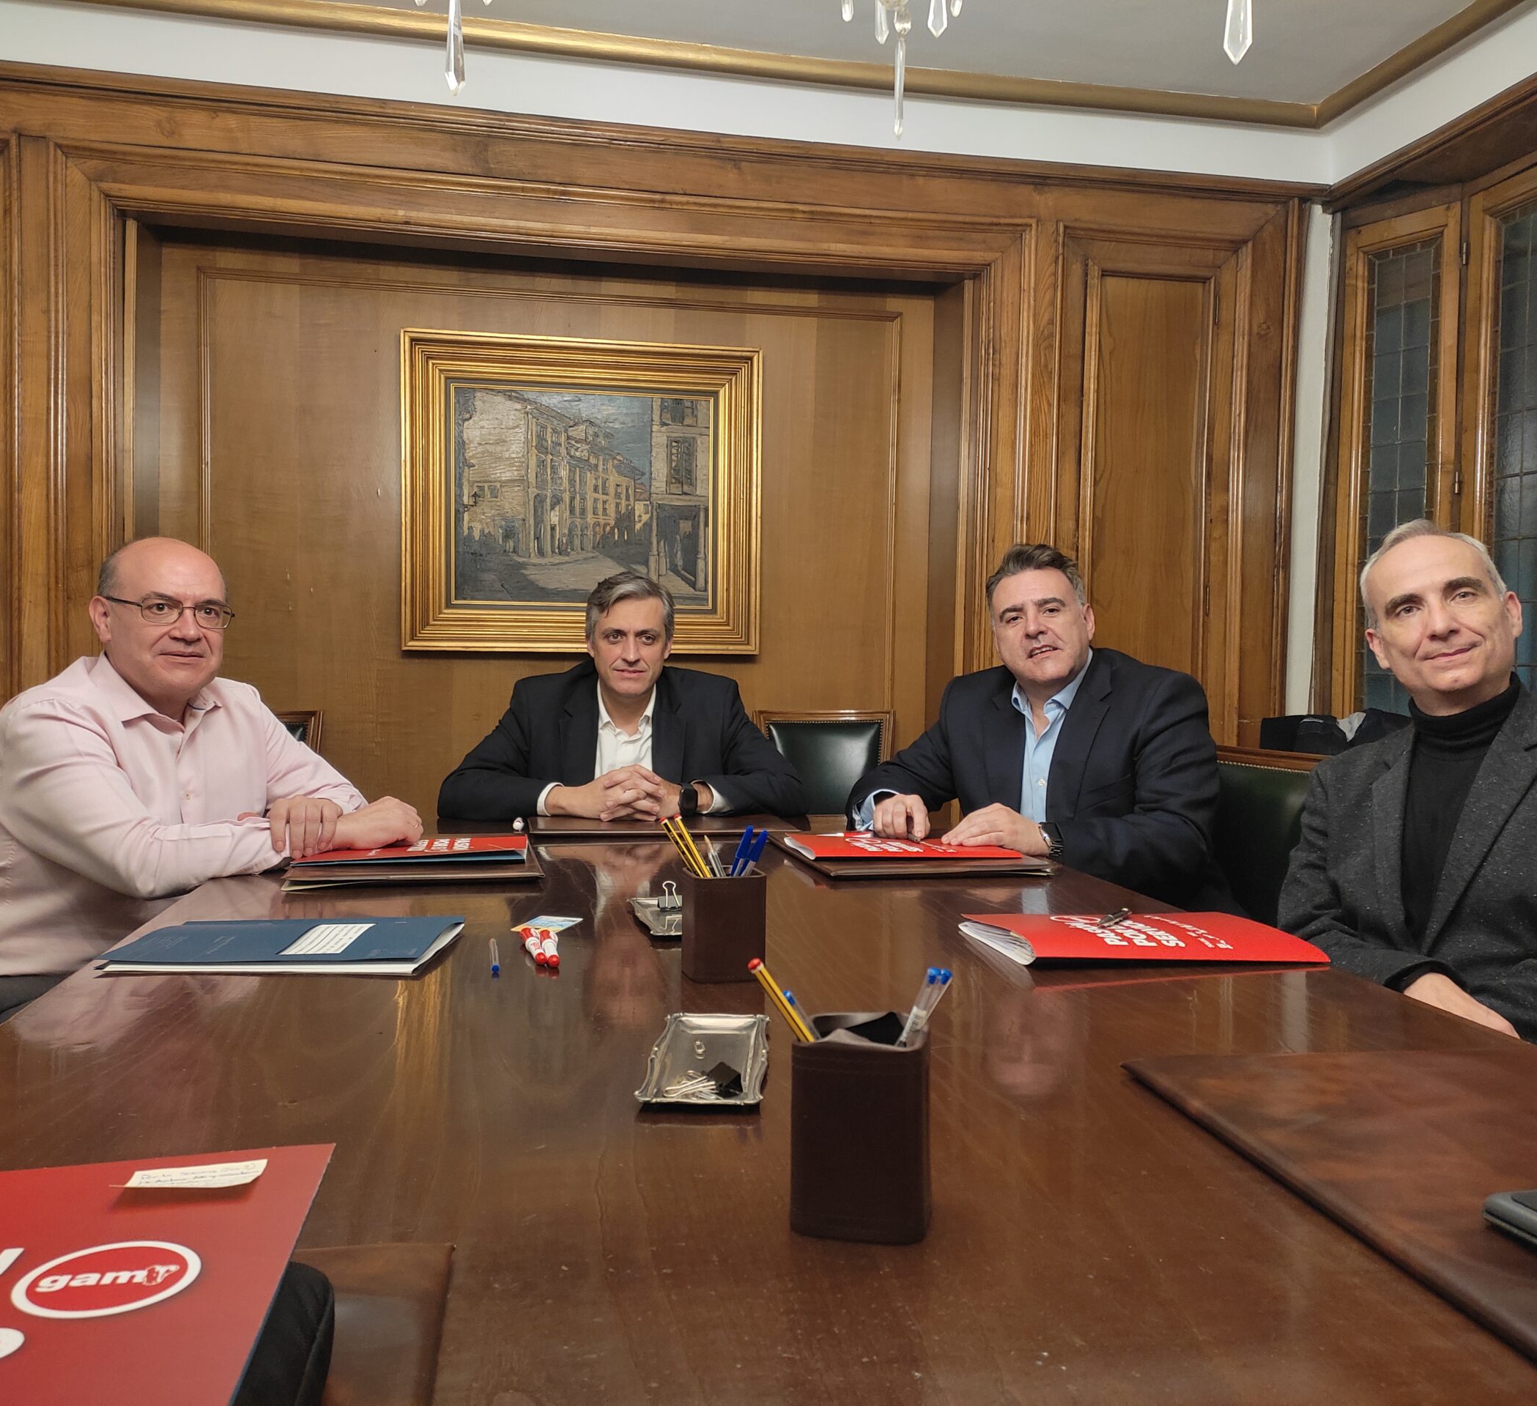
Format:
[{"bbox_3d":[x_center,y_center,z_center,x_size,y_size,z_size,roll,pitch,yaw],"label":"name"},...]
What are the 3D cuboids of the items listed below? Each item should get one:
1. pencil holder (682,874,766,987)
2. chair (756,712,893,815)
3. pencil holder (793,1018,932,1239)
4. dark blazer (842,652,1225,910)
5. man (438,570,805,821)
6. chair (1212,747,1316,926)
[{"bbox_3d":[-0.043,0.212,1.360,0.070,0.100,0.070,2,2,16],"label":"pencil holder"},{"bbox_3d":[0.183,0.496,3.334,0.450,0.930,0.540,1,2,-12],"label":"chair"},{"bbox_3d":[0.051,0.232,0.776,0.070,0.103,0.070,1,2,13],"label":"pencil holder"},{"bbox_3d":[0.464,0.223,2.360,0.600,0.615,0.520,2,2,38],"label":"dark blazer"},{"bbox_3d":[-0.274,0.360,2.715,0.650,1.228,0.700,1,2,-9],"label":"man"},{"bbox_3d":[0.491,0.540,2.163,0.550,0.930,0.450,1,2,-13],"label":"chair"}]

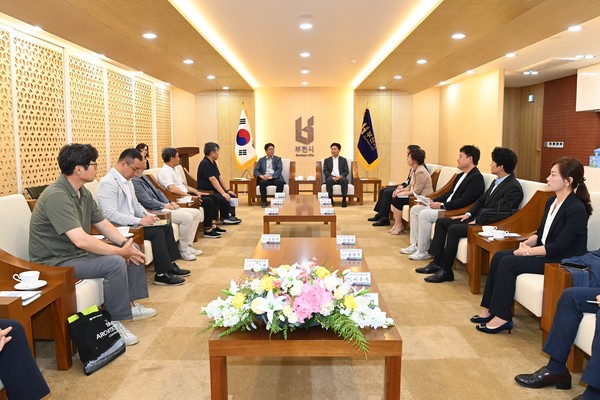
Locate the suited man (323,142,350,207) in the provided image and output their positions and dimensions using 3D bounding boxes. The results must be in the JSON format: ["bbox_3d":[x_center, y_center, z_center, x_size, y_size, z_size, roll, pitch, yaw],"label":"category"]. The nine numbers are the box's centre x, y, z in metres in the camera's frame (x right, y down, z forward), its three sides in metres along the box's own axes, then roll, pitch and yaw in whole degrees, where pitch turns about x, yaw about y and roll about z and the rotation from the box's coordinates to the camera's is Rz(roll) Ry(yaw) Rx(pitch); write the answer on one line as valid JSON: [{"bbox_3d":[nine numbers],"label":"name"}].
[{"bbox_3d":[0.702,-0.511,7.699,0.540,1.170,0.800,0,9,3],"label":"suited man"}]

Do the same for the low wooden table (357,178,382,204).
[{"bbox_3d":[1.328,-0.168,7.790,0.460,0.465,0.460,0,9,1],"label":"low wooden table"}]

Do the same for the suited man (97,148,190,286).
[{"bbox_3d":[-1.472,0.149,3.792,0.830,1.270,0.520,1,8,6],"label":"suited man"}]

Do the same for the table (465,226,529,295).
[{"bbox_3d":[1.639,0.532,3.085,0.520,0.510,0.420,0,9,1],"label":"table"}]

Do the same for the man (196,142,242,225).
[{"bbox_3d":[-1.312,-0.265,6.490,0.780,1.310,0.500,-1,8,-5],"label":"man"}]

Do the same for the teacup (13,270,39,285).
[{"bbox_3d":[-1.450,0.414,2.122,0.120,0.060,0.095,1,9,9],"label":"teacup"}]

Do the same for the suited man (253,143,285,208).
[{"bbox_3d":[-0.568,-0.512,7.704,0.580,1.170,0.820,-1,9,-7],"label":"suited man"}]

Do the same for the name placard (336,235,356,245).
[{"bbox_3d":[0.395,0.339,3.427,0.157,0.080,0.060,0,8,0],"label":"name placard"}]

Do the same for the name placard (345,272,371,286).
[{"bbox_3d":[0.358,0.480,2.462,0.157,0.080,0.060,0,8,0],"label":"name placard"}]

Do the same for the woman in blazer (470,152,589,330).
[{"bbox_3d":[1.661,0.314,2.833,0.820,1.220,0.480,0,8,0],"label":"woman in blazer"}]

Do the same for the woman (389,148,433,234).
[{"bbox_3d":[1.602,-0.113,5.691,0.680,1.240,0.450,0,8,3],"label":"woman"}]

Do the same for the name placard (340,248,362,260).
[{"bbox_3d":[0.349,0.367,2.736,0.150,0.082,0.070,0,9,1],"label":"name placard"}]

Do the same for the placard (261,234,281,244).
[{"bbox_3d":[-0.245,0.337,3.442,0.157,0.080,0.060,0,8,0],"label":"placard"}]

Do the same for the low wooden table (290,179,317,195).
[{"bbox_3d":[0.115,-0.187,8.764,0.500,0.500,0.500,0,8,0],"label":"low wooden table"}]

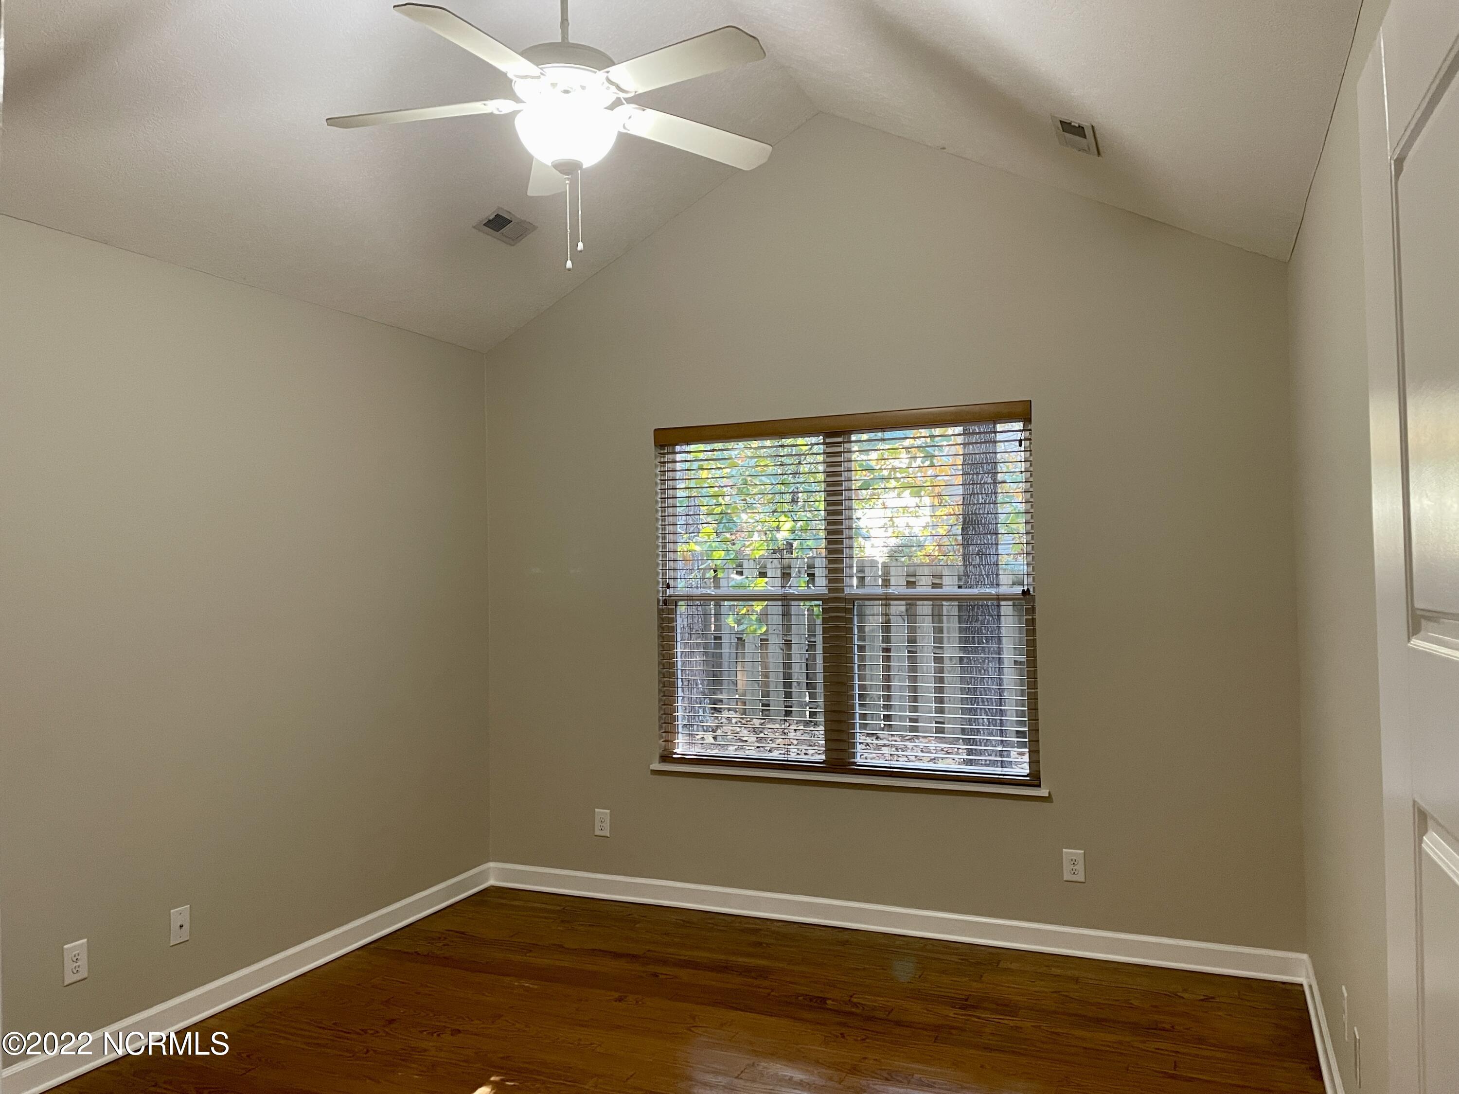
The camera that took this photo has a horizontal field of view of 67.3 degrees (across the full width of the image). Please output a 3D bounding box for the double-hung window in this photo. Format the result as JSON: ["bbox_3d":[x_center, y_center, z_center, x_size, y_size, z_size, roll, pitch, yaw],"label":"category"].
[{"bbox_3d":[0.476,0.214,4.905,1.754,1.594,0.100,-1,-1,24],"label":"double-hung window"}]

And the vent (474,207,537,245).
[{"bbox_3d":[-0.945,-1.352,4.664,0.147,0.020,0.290,-30,-12,21],"label":"vent"}]

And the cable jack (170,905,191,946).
[{"bbox_3d":[-1.949,1.350,3.898,0.010,0.123,0.077,-1,-1,24],"label":"cable jack"}]

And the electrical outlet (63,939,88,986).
[{"bbox_3d":[-2.106,1.343,3.538,0.010,0.127,0.079,-1,-1,24],"label":"electrical outlet"}]

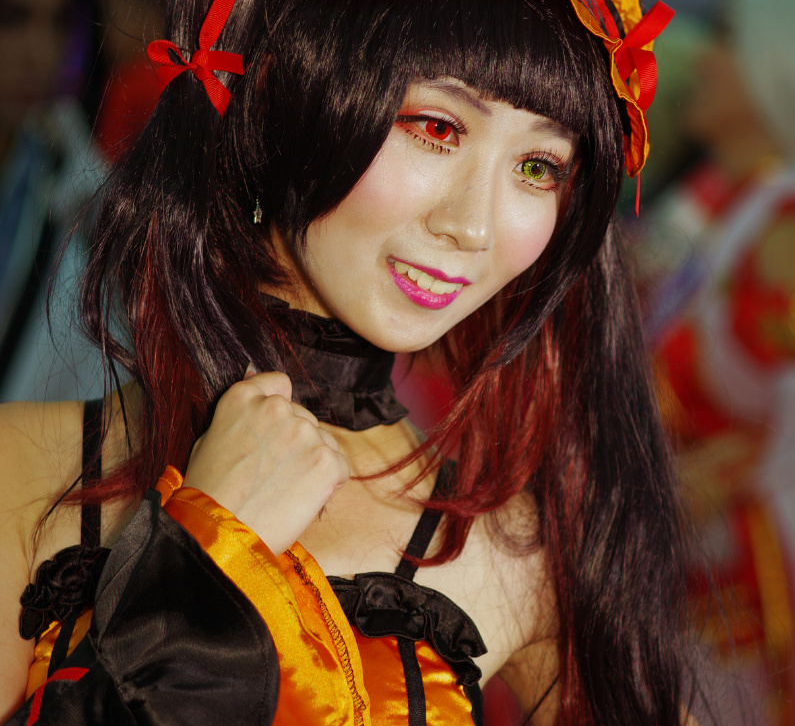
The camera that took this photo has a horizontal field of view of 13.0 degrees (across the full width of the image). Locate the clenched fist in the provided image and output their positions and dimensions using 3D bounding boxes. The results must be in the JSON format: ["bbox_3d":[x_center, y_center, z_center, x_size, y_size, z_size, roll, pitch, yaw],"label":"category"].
[{"bbox_3d":[-0.060,0.049,1.715,0.076,0.083,0.068,31,6,-16],"label":"clenched fist"}]

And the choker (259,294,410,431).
[{"bbox_3d":[-0.048,-0.005,1.805,0.115,0.057,0.115,5,14,-27],"label":"choker"}]

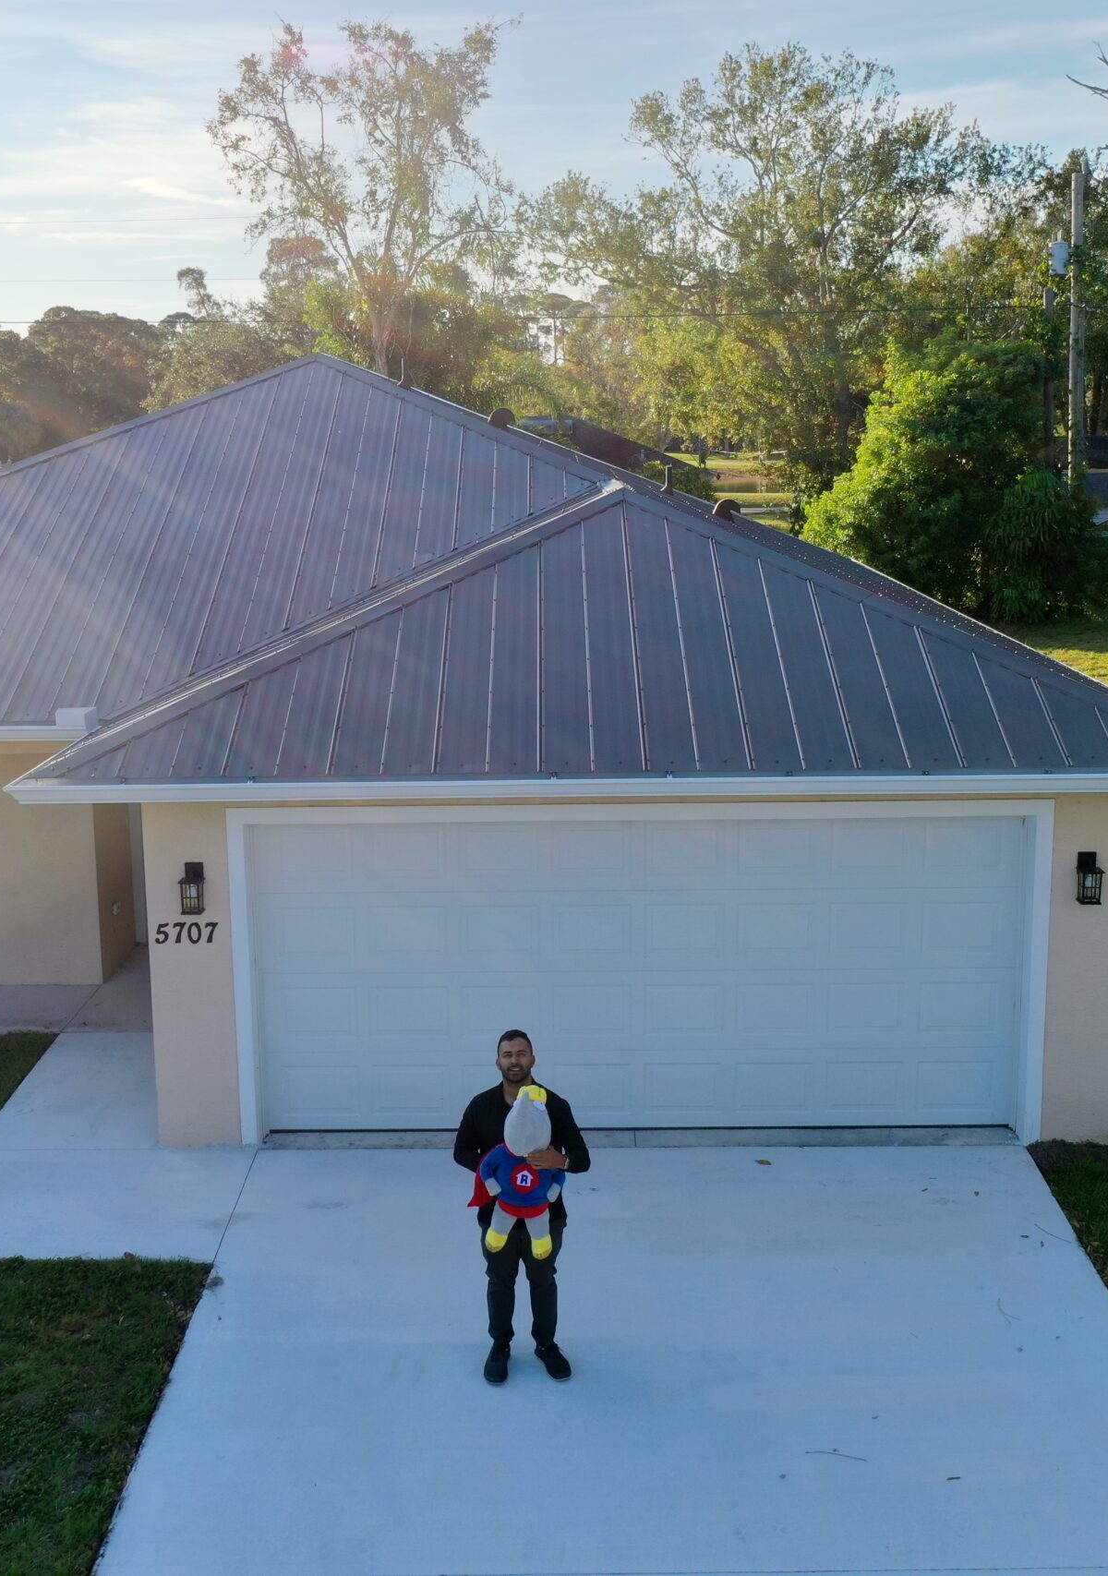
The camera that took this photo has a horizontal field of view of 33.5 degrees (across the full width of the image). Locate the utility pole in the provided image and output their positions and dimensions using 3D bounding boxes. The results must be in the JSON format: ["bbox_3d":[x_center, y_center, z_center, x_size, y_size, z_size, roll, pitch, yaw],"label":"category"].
[{"bbox_3d":[13.272,-10.197,46.753,0.420,11.100,0.420,-1,11,1],"label":"utility pole"}]

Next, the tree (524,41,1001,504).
[{"bbox_3d":[5.783,-12.395,49.491,12.322,14.349,10.843,-1,11,1],"label":"tree"}]

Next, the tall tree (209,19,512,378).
[{"bbox_3d":[-4.515,-11.207,44.715,7.142,14.099,6.428,-1,11,1],"label":"tall tree"}]

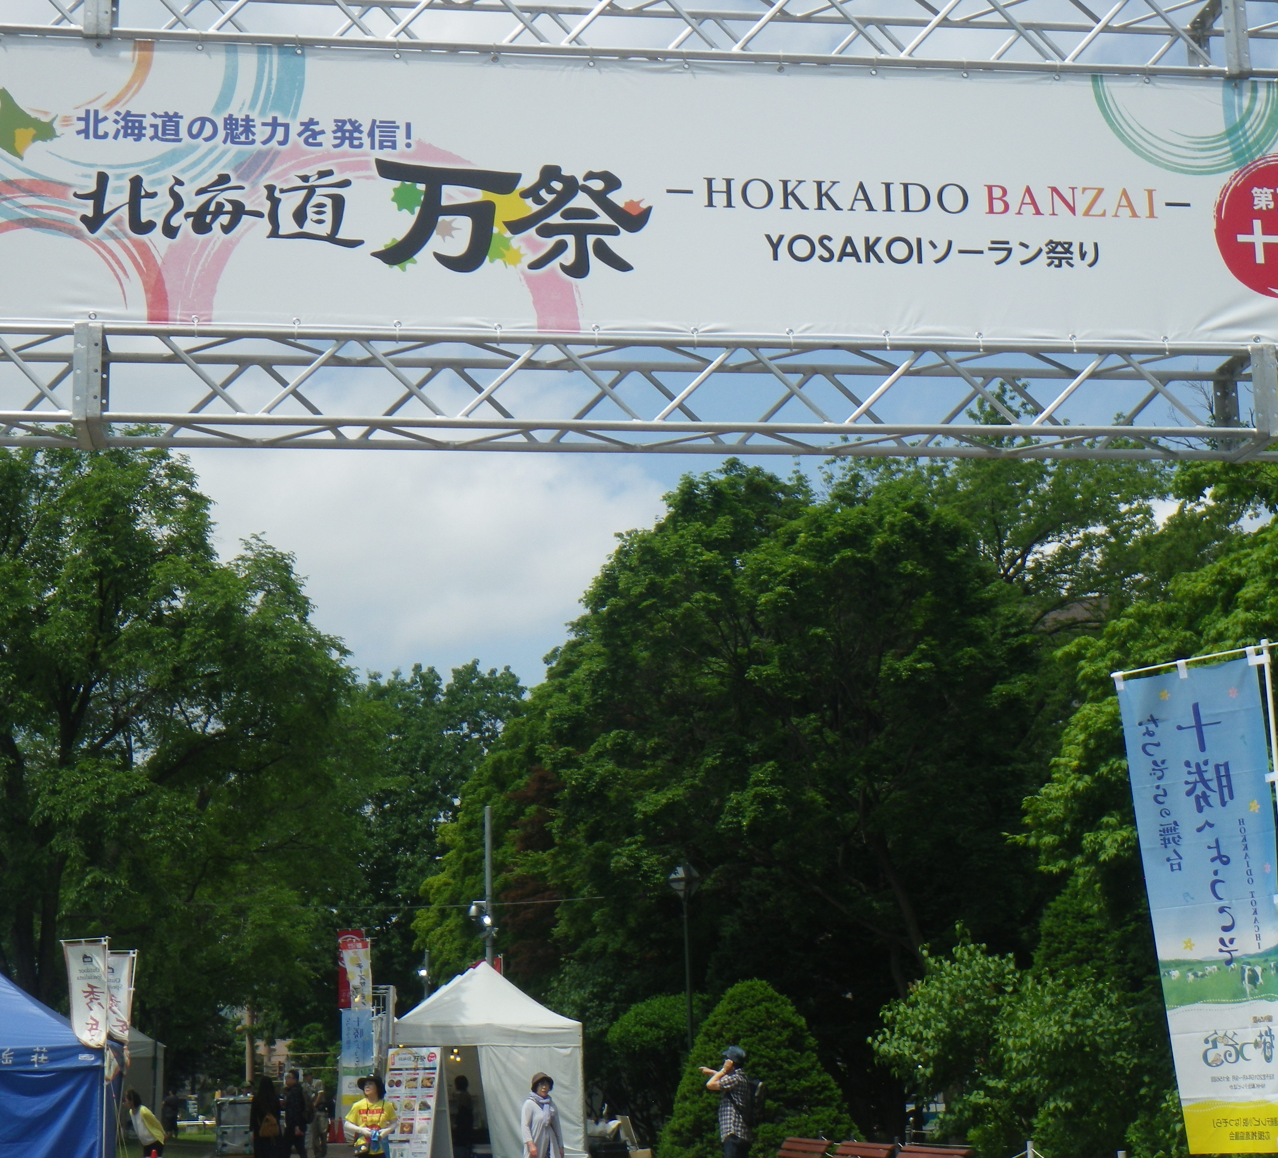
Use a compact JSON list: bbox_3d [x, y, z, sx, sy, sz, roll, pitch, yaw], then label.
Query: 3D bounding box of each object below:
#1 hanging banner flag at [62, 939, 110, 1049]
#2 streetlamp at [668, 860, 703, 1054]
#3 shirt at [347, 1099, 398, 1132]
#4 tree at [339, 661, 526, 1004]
[{"bbox_3d":[-6.598,5.076,27.076,0.600,1.700,0.150,-5,-13,14],"label":"hanging banner flag"},{"bbox_3d":[0.782,6.787,35.362,0.450,4.760,0.450,-8,-14,29],"label":"streetlamp"},{"bbox_3d":[-2.852,5.826,24.333,0.550,0.560,0.280,-2,-12,3],"label":"shirt"},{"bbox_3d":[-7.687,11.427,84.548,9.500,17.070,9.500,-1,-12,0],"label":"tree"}]

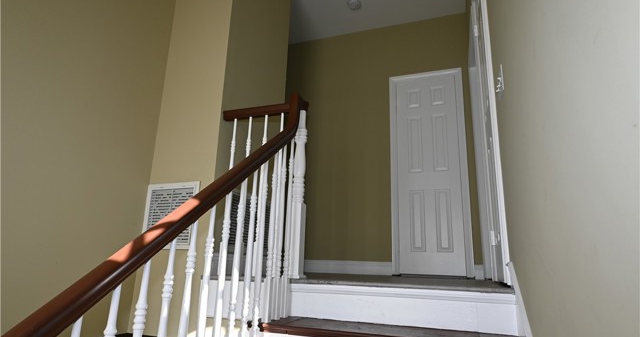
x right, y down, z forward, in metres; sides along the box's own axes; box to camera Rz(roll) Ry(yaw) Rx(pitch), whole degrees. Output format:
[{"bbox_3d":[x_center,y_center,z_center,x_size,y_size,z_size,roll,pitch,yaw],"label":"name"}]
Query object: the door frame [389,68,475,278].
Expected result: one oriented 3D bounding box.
[{"bbox_3d":[1.091,-0.005,3.766,0.745,2.110,0.060,-3,-15,20],"label":"door frame"}]

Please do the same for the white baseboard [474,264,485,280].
[{"bbox_3d":[1.449,0.939,3.381,0.081,0.126,0.016,-3,-15,20],"label":"white baseboard"}]

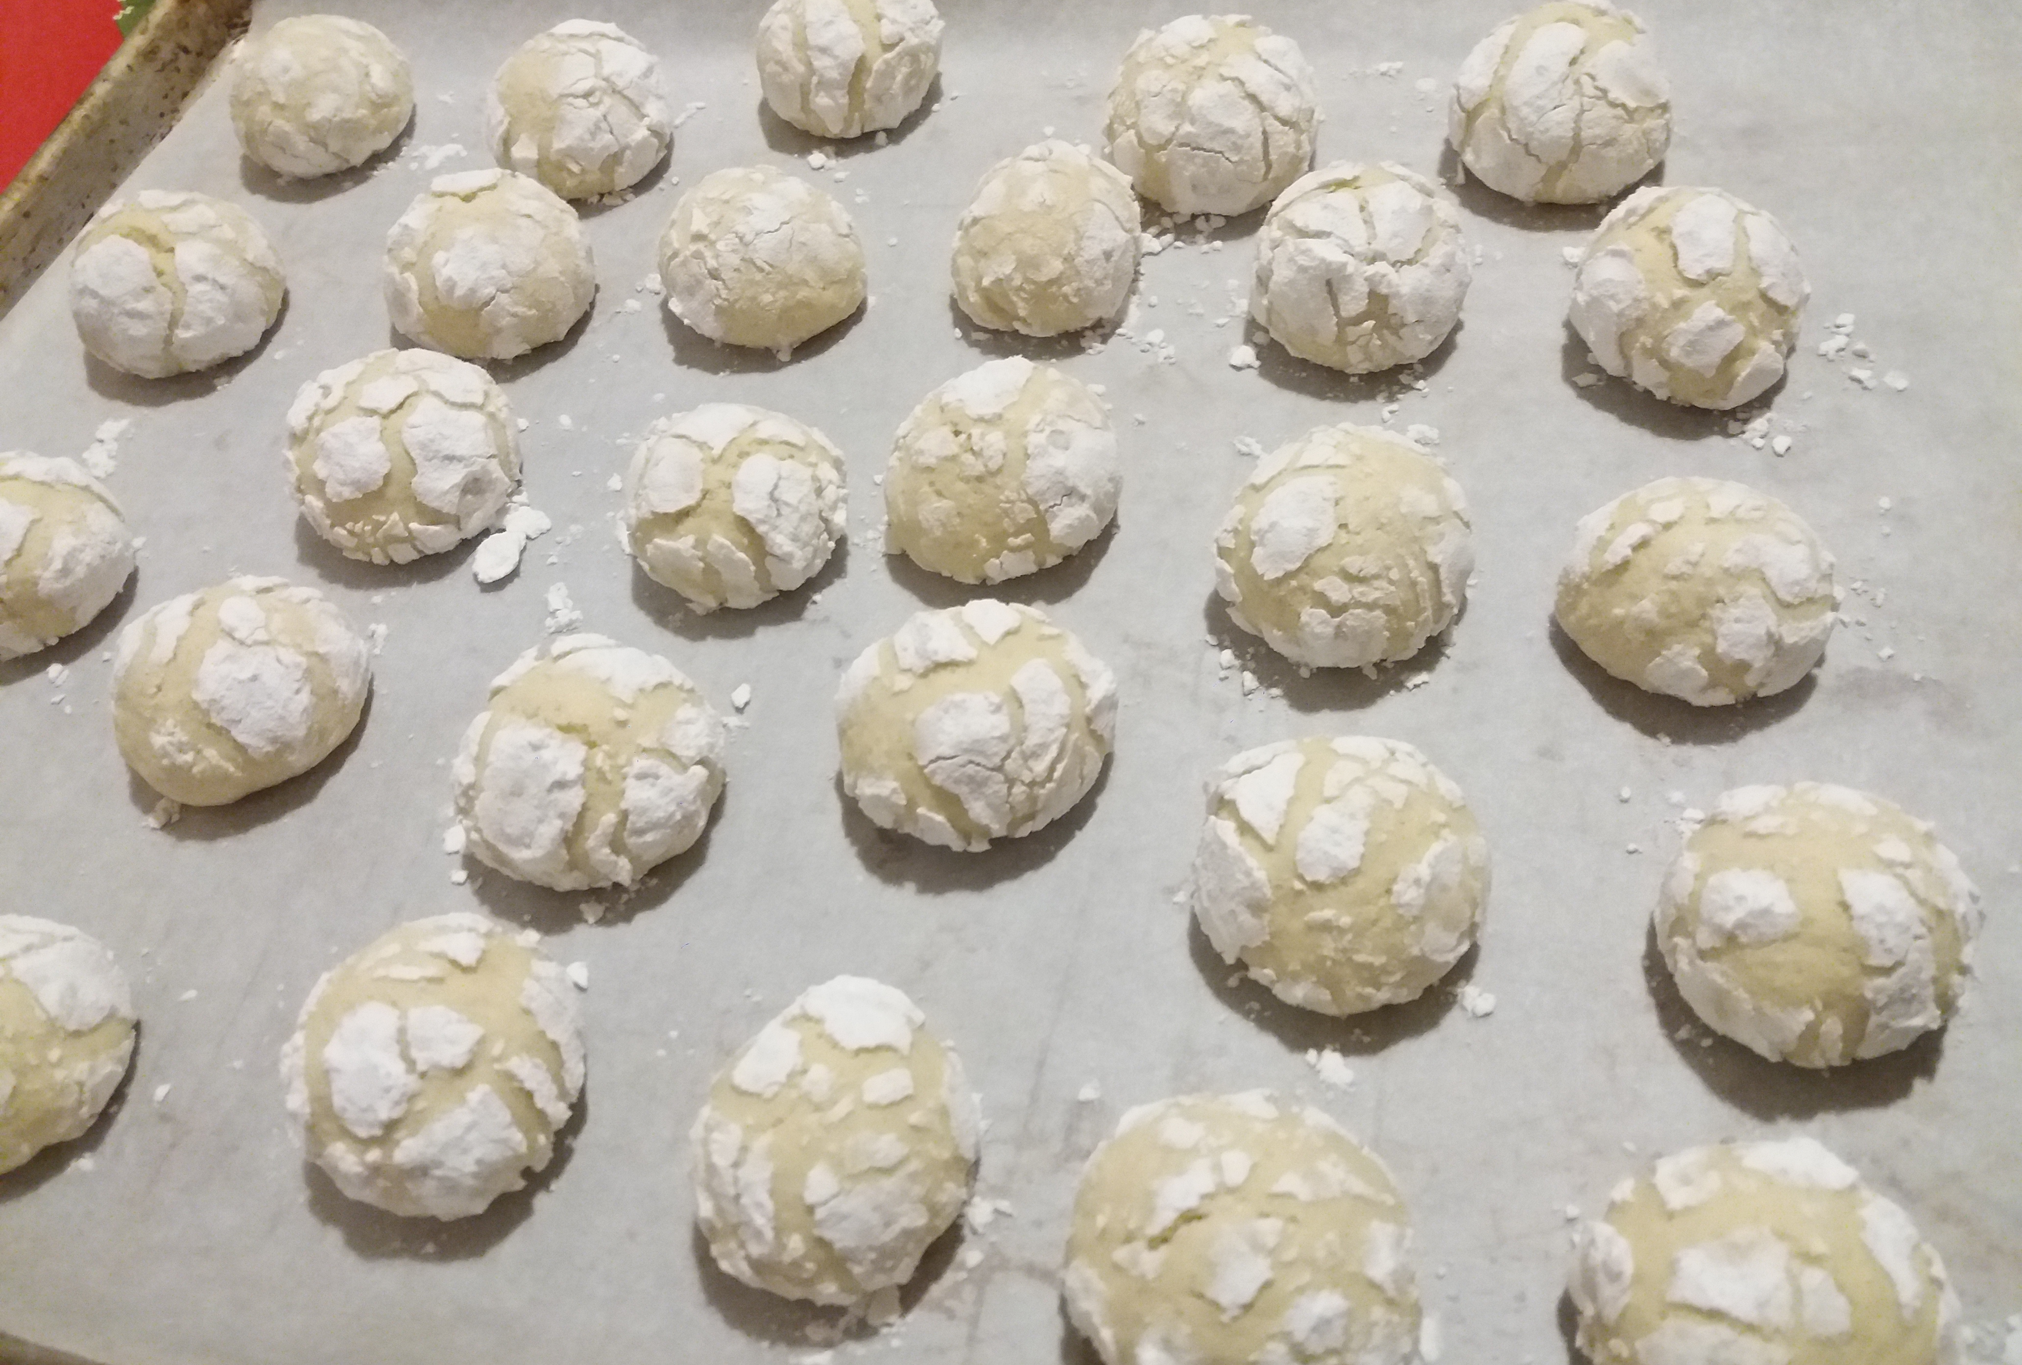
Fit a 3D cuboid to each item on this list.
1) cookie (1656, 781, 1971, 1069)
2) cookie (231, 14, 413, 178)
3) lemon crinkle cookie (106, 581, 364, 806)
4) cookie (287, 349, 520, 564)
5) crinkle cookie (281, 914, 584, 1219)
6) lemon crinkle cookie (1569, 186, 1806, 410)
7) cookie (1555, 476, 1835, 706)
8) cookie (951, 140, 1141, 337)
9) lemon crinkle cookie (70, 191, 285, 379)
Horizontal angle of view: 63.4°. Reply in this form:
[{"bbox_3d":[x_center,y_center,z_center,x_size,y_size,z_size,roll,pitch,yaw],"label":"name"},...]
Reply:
[{"bbox_3d":[0.111,0.032,0.226,0.041,0.030,0.040,-4,53,5],"label":"cookie"},{"bbox_3d":[-0.173,-0.149,0.407,0.043,0.030,0.043,-27,55,-12],"label":"cookie"},{"bbox_3d":[-0.139,-0.001,0.292,0.043,0.031,0.043,-4,53,5],"label":"lemon crinkle cookie"},{"bbox_3d":[-0.122,-0.048,0.324,0.045,0.032,0.045,-30,56,-14],"label":"cookie"},{"bbox_3d":[-0.084,0.054,0.236,0.043,0.033,0.043,-4,53,5],"label":"crinkle cookie"},{"bbox_3d":[0.130,-0.076,0.311,0.043,0.033,0.043,16,57,18],"label":"lemon crinkle cookie"},{"bbox_3d":[0.110,-0.016,0.263,0.042,0.030,0.040,19,58,21],"label":"cookie"},{"bbox_3d":[0.007,-0.096,0.343,0.041,0.031,0.041,-6,53,3],"label":"cookie"},{"bbox_3d":[-0.188,-0.092,0.366,0.044,0.032,0.044,-33,56,-16],"label":"lemon crinkle cookie"}]

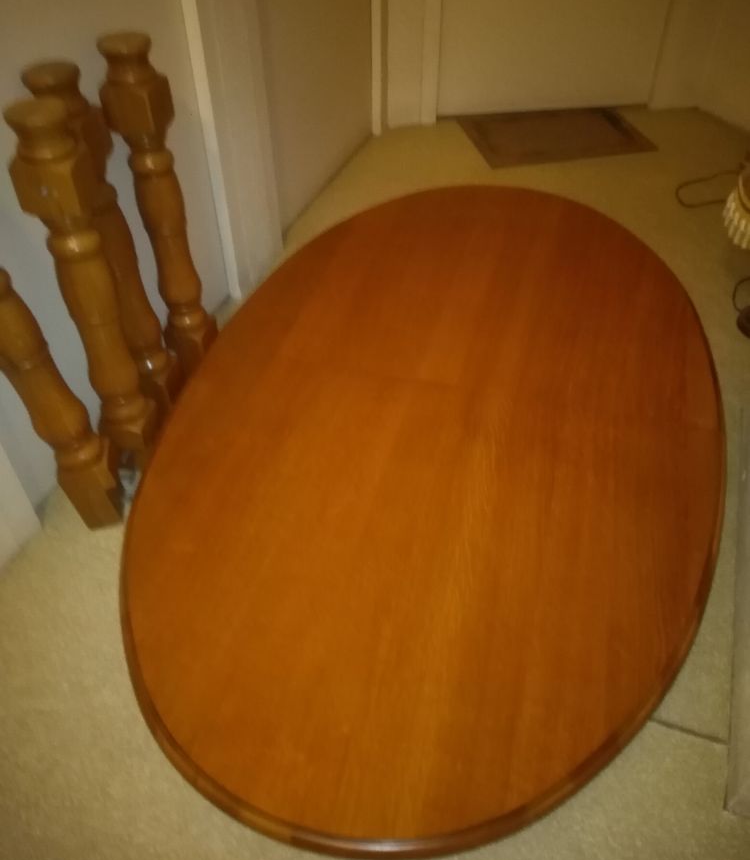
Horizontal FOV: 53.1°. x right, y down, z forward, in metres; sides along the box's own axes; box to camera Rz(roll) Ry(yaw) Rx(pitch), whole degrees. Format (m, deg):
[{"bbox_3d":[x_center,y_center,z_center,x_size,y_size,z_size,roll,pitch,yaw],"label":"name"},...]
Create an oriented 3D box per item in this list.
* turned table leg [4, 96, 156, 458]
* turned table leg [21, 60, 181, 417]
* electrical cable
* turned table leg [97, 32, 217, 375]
[{"bbox_3d":[-0.460,-0.171,1.248,0.091,0.700,0.091,2,43,2],"label":"turned table leg"},{"bbox_3d":[-0.450,-0.271,1.357,0.091,0.700,0.091,3,43,8],"label":"turned table leg"},{"bbox_3d":[1.074,-0.762,2.372,0.310,0.010,0.170,-15,45,-15],"label":"electrical cable"},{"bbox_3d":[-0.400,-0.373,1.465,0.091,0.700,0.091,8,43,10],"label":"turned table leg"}]

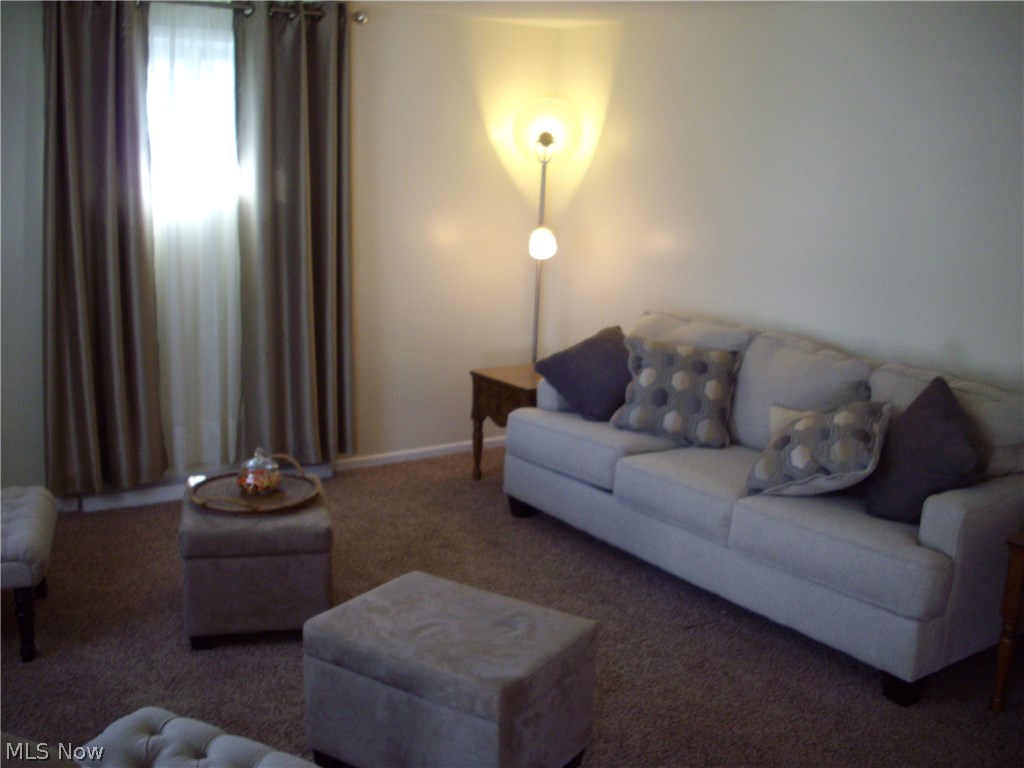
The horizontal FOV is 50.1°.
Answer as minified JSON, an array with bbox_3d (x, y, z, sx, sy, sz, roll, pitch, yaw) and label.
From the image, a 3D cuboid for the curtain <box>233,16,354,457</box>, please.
[{"bbox_3d":[-1.061,-0.701,5.393,0.592,2.290,0.133,-6,13,-32],"label":"curtain"}]

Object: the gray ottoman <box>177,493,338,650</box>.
[{"bbox_3d":[-0.923,0.624,3.964,0.474,0.428,0.617,-2,12,-14],"label":"gray ottoman"}]

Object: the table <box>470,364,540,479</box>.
[{"bbox_3d":[0.191,0.237,5.581,0.643,0.593,0.603,-6,14,-33],"label":"table"}]

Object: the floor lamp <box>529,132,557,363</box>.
[{"bbox_3d":[0.139,-0.456,5.976,0.245,1.792,0.245,-6,13,-32],"label":"floor lamp"}]

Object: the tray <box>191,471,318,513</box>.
[{"bbox_3d":[-0.918,0.397,3.939,0.464,0.041,0.464,-2,12,-14],"label":"tray"}]

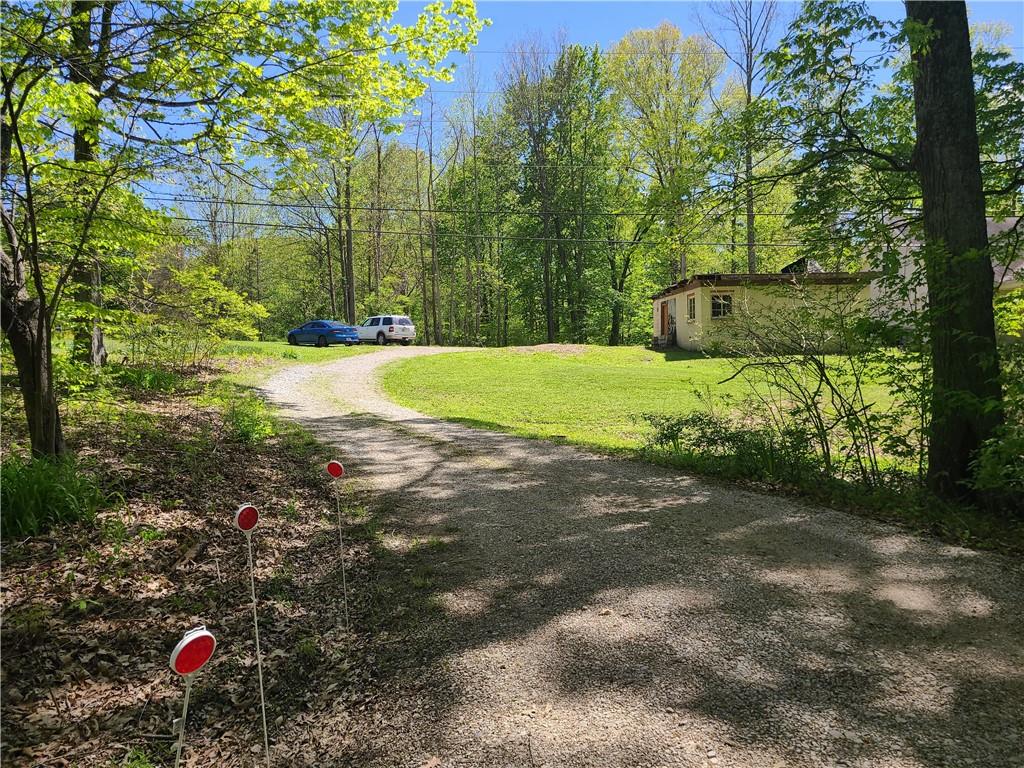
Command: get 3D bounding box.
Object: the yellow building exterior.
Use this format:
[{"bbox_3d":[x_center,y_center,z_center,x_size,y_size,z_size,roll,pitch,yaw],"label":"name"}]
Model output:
[{"bbox_3d":[11.499,-3.352,36.990,7.800,3.300,8.200,-1,4,-3],"label":"yellow building exterior"}]

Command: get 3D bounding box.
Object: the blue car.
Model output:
[{"bbox_3d":[-10.829,-2.872,44.000,4.870,1.480,1.870,2,5,39],"label":"blue car"}]

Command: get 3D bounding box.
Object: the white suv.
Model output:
[{"bbox_3d":[-8.014,-3.244,47.800,1.900,1.830,4.910,-4,5,-39],"label":"white suv"}]

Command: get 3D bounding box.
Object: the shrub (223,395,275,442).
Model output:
[{"bbox_3d":[-3.208,0.434,9.400,0.570,0.520,0.530,-1,4,0],"label":"shrub"}]

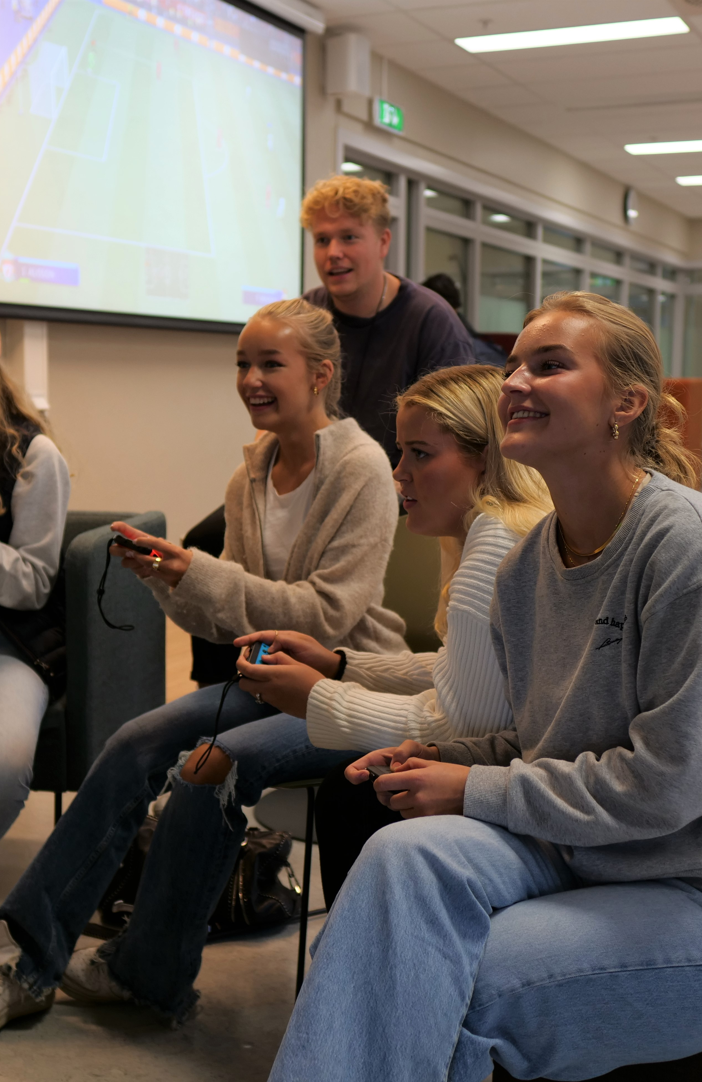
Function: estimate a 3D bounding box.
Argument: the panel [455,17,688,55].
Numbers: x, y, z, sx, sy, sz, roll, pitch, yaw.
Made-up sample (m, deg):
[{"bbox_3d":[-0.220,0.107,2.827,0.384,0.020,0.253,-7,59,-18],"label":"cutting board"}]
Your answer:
[{"bbox_3d":[1.112,-2.578,6.788,1.180,0.050,0.300,4,8,26],"label":"panel"}]

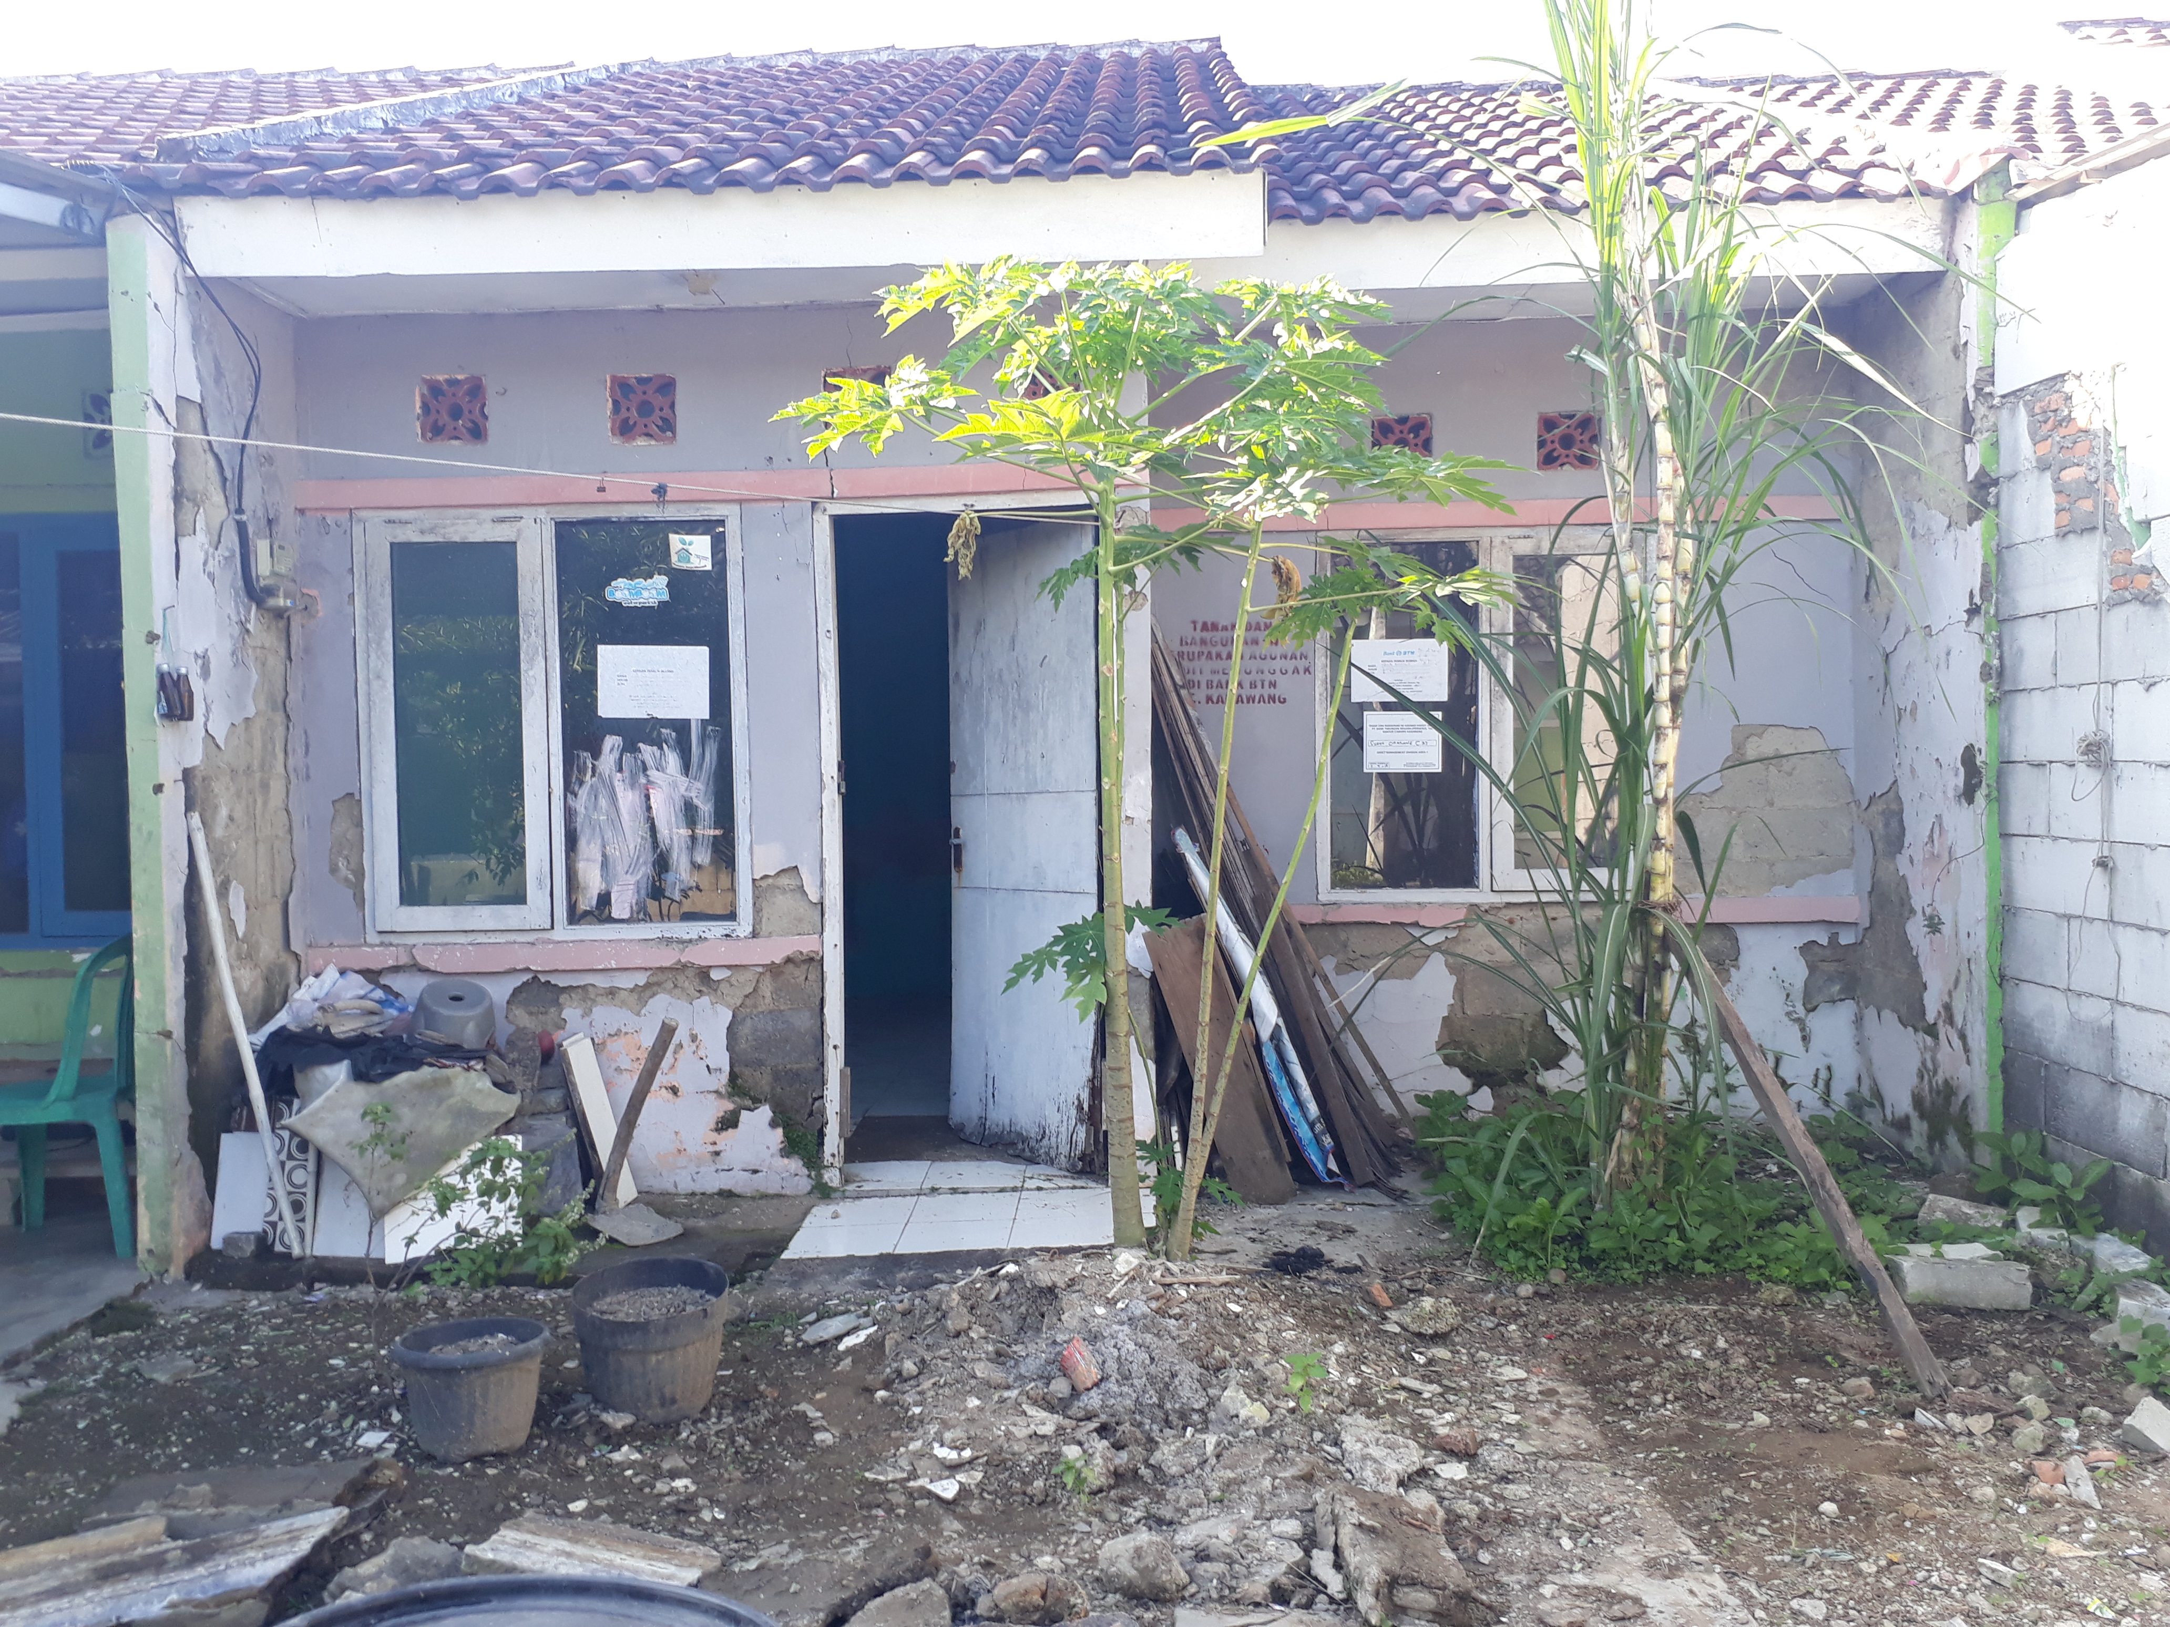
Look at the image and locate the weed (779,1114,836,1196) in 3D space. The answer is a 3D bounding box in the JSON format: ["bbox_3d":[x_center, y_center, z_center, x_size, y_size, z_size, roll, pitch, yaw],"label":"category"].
[{"bbox_3d":[-0.827,1.024,5.035,0.171,0.252,0.100,-1,1,0],"label":"weed"}]

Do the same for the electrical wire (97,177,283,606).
[{"bbox_3d":[-2.442,-1.111,4.577,0.180,1.020,0.640,-1,1,0],"label":"electrical wire"}]

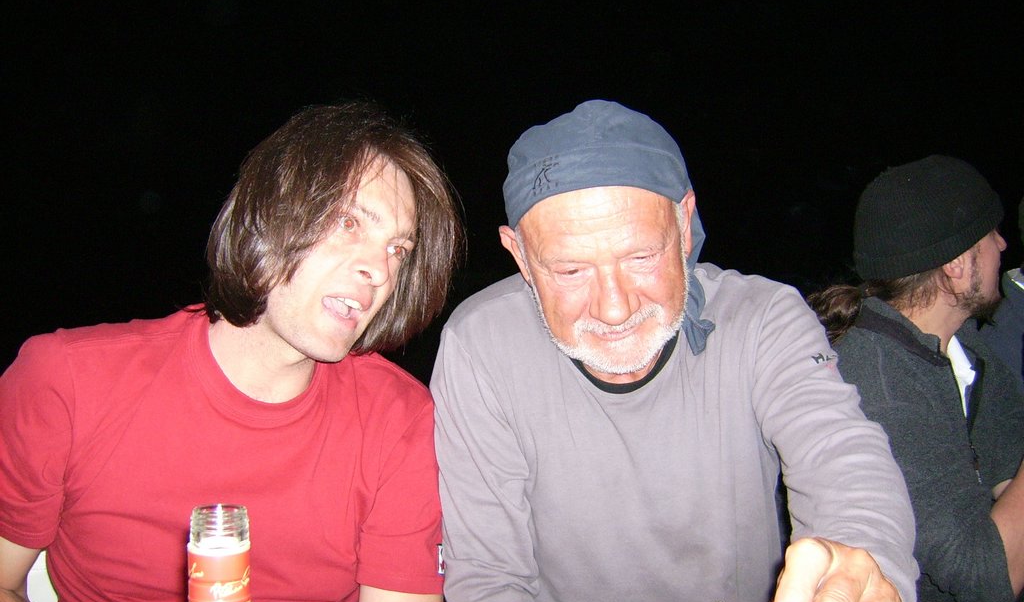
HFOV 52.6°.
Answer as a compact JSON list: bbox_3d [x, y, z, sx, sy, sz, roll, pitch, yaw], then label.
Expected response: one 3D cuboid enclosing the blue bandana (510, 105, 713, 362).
[{"bbox_3d":[0.093,-0.064,0.992,0.190,0.262,0.215,-7,18,4],"label":"blue bandana"}]

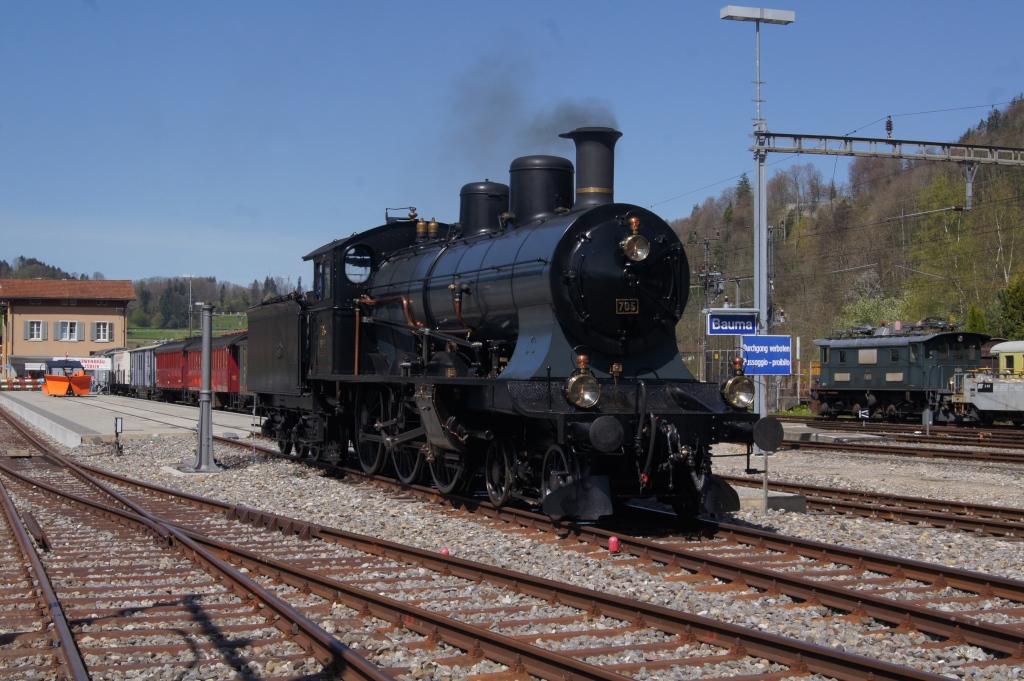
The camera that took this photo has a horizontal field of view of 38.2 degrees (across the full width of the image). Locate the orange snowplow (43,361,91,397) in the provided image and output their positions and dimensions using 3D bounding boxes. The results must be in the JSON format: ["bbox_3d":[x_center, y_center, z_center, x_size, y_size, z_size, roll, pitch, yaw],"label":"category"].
[{"bbox_3d":[-34.100,2.980,113.000,3.400,2.900,4.600,1,-2,-20],"label":"orange snowplow"}]

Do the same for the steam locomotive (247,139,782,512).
[{"bbox_3d":[-1.335,-0.103,23.281,3.000,4.450,18.100,1,-2,-20],"label":"steam locomotive"}]

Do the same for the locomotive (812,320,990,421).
[{"bbox_3d":[16.450,1.250,63.200,2.970,4.250,11.100,1,-2,-20],"label":"locomotive"}]

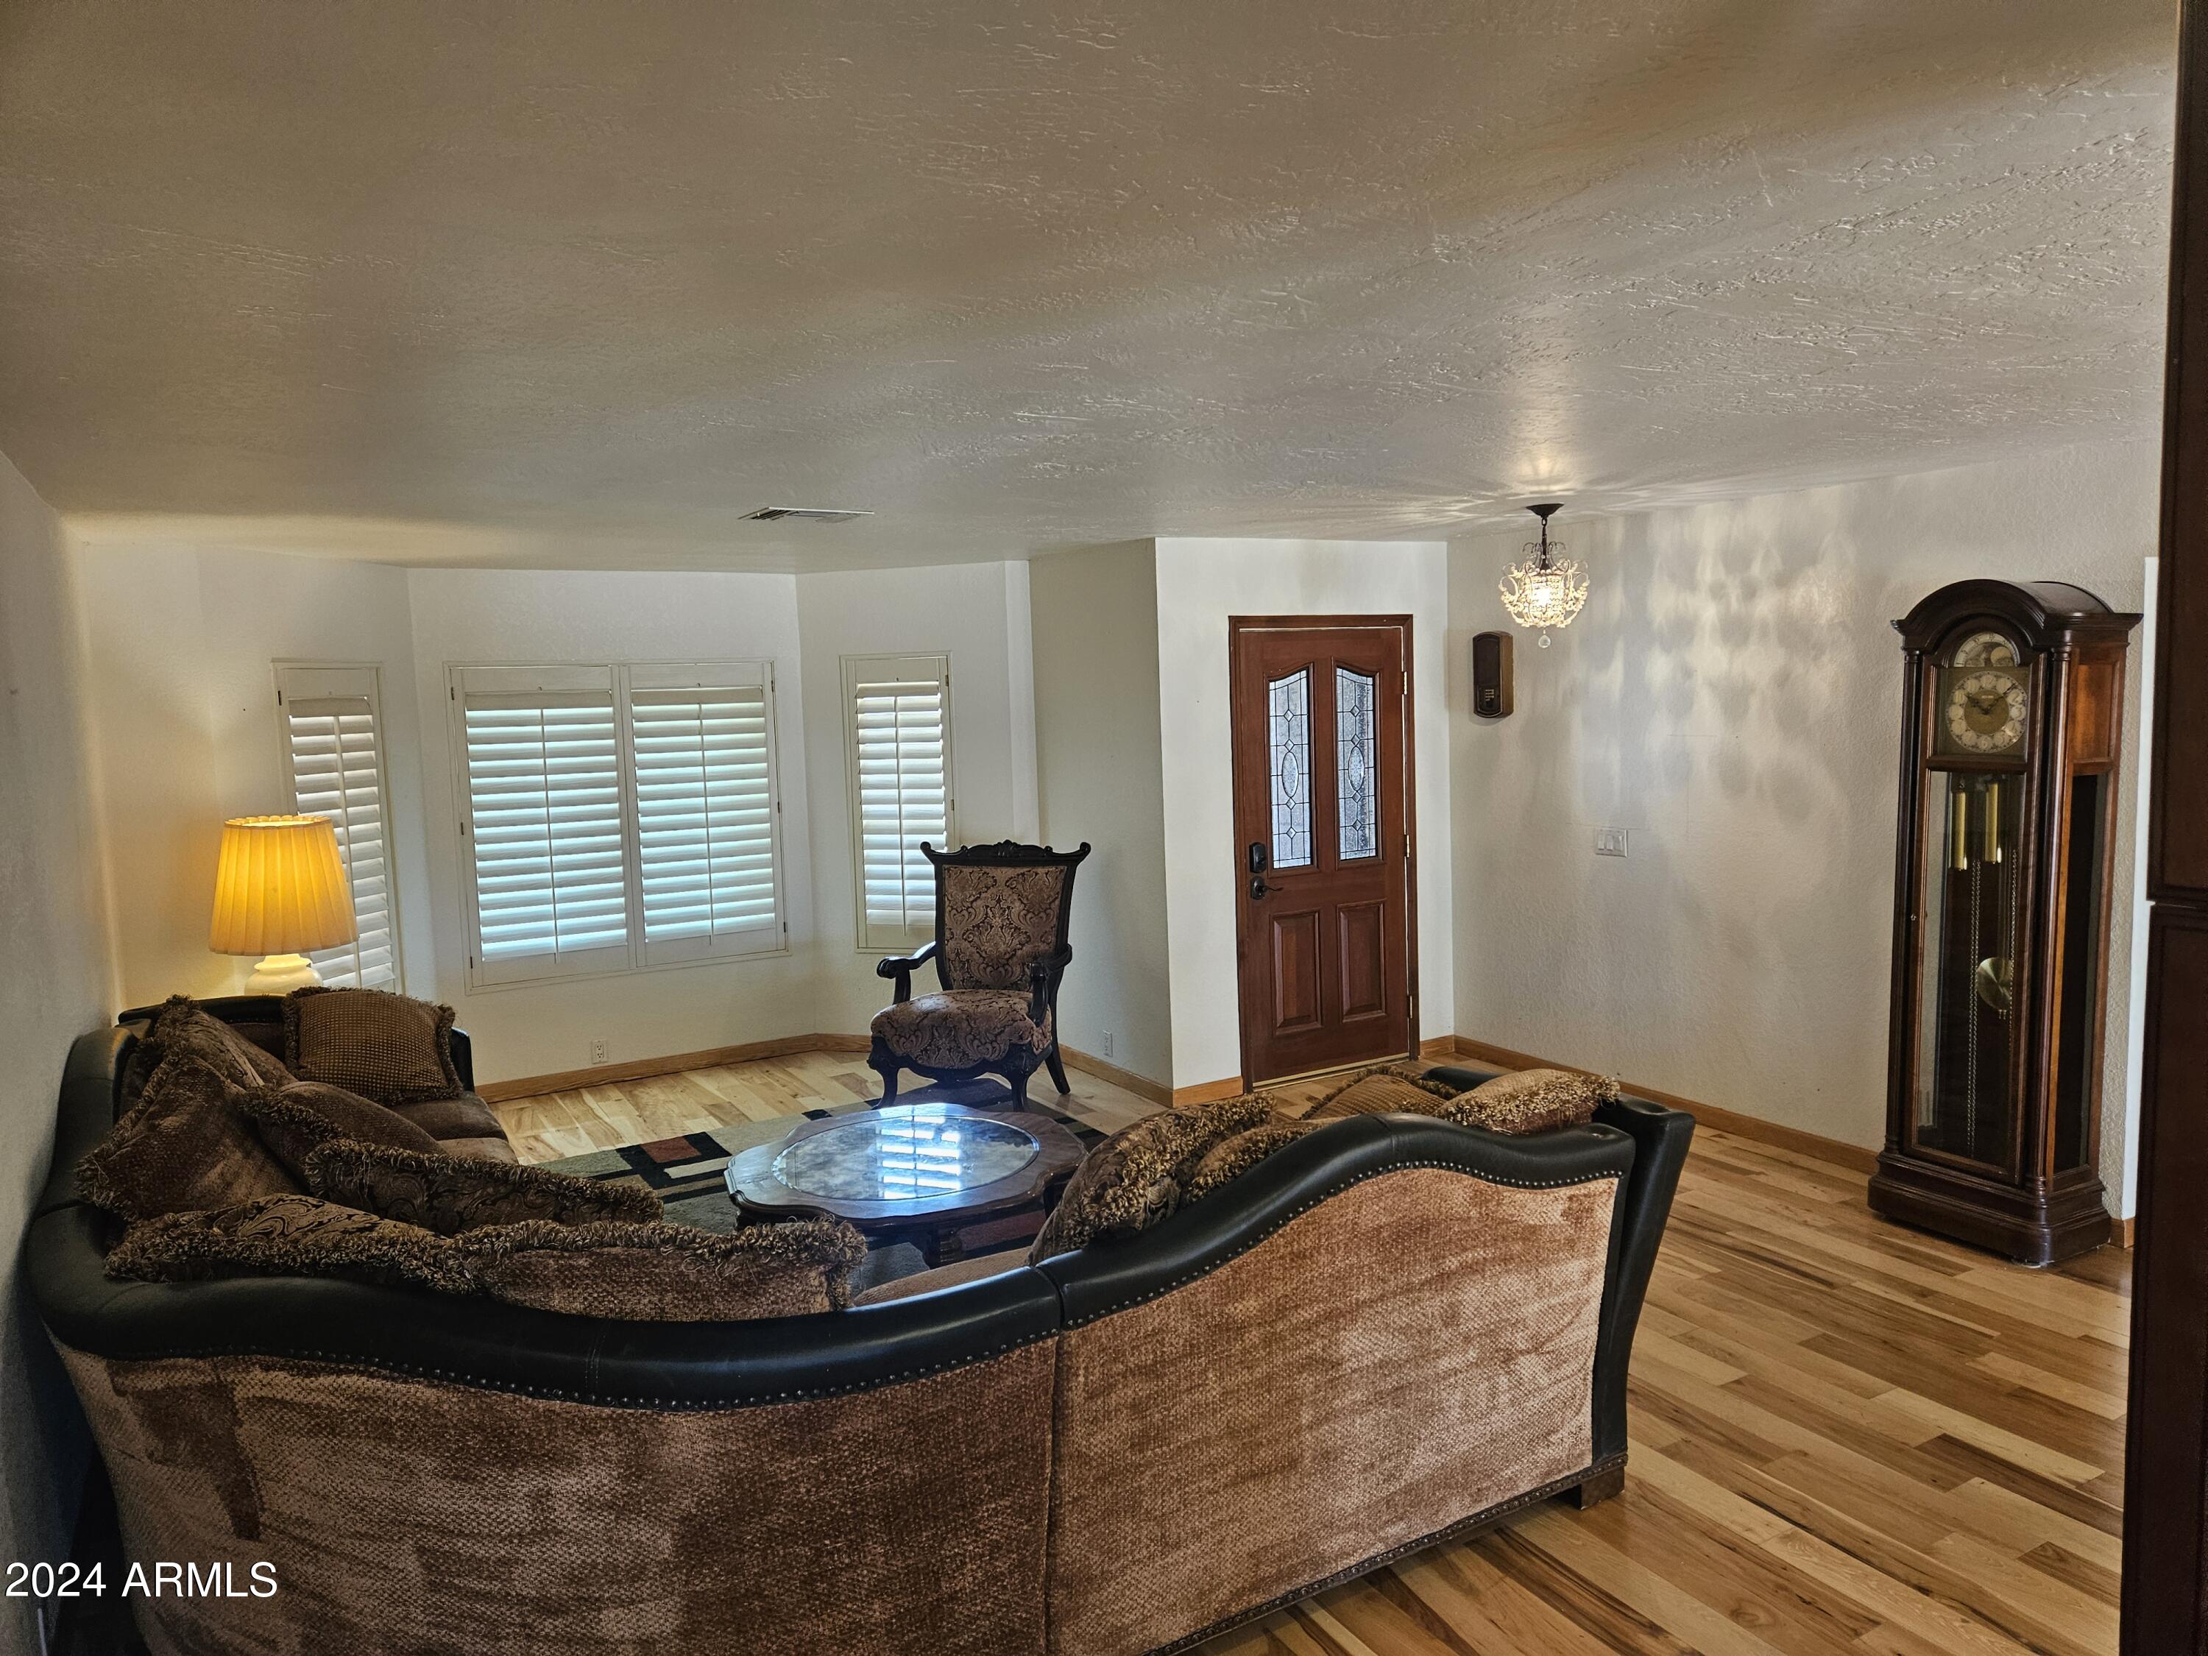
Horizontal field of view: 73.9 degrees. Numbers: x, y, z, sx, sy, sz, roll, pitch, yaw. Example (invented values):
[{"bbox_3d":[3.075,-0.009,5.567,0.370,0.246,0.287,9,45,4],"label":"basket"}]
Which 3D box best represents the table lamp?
[{"bbox_3d":[-2.886,0.383,5.184,0.455,0.780,0.455,-5,6,-29],"label":"table lamp"}]

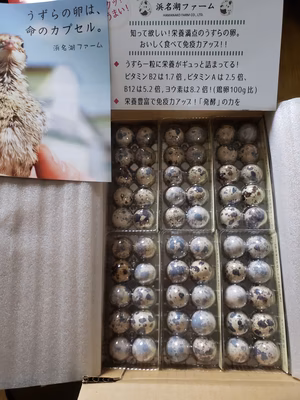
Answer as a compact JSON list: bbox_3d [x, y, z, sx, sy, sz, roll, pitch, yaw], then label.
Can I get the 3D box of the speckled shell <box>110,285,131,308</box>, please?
[{"bbox_3d":[-0.035,0.114,0.355,0.025,0.032,0.025,-1,74,5],"label":"speckled shell"}]

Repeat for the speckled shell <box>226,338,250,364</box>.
[{"bbox_3d":[0.097,0.165,0.330,0.026,0.032,0.026,-1,74,5],"label":"speckled shell"}]

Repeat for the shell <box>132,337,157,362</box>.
[{"bbox_3d":[-0.006,0.170,0.342,0.026,0.032,0.026,-1,75,4],"label":"shell"}]

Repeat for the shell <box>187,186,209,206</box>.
[{"bbox_3d":[0.059,-0.004,0.372,0.026,0.032,0.026,-1,75,3],"label":"shell"}]

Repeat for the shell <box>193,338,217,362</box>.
[{"bbox_3d":[0.061,0.167,0.337,0.026,0.032,0.026,-1,75,4],"label":"shell"}]

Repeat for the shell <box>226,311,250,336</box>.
[{"bbox_3d":[0.099,0.138,0.337,0.026,0.032,0.026,-1,74,5],"label":"shell"}]

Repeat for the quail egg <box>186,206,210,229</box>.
[{"bbox_3d":[0.059,0.021,0.374,0.027,0.033,0.027,-1,75,4],"label":"quail egg"}]

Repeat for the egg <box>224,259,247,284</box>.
[{"bbox_3d":[0.099,0.082,0.346,0.025,0.032,0.025,-1,75,3],"label":"egg"}]

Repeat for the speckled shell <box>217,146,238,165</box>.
[{"bbox_3d":[0.101,-0.060,0.392,0.026,0.032,0.026,-1,75,3],"label":"speckled shell"}]

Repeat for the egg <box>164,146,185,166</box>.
[{"bbox_3d":[0.032,-0.058,0.388,0.025,0.032,0.025,-1,75,3],"label":"egg"}]

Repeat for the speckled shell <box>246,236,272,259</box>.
[{"bbox_3d":[0.127,0.055,0.351,0.026,0.033,0.026,-1,75,3],"label":"speckled shell"}]

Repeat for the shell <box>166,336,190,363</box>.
[{"bbox_3d":[0.032,0.167,0.336,0.026,0.032,0.026,-1,75,3],"label":"shell"}]

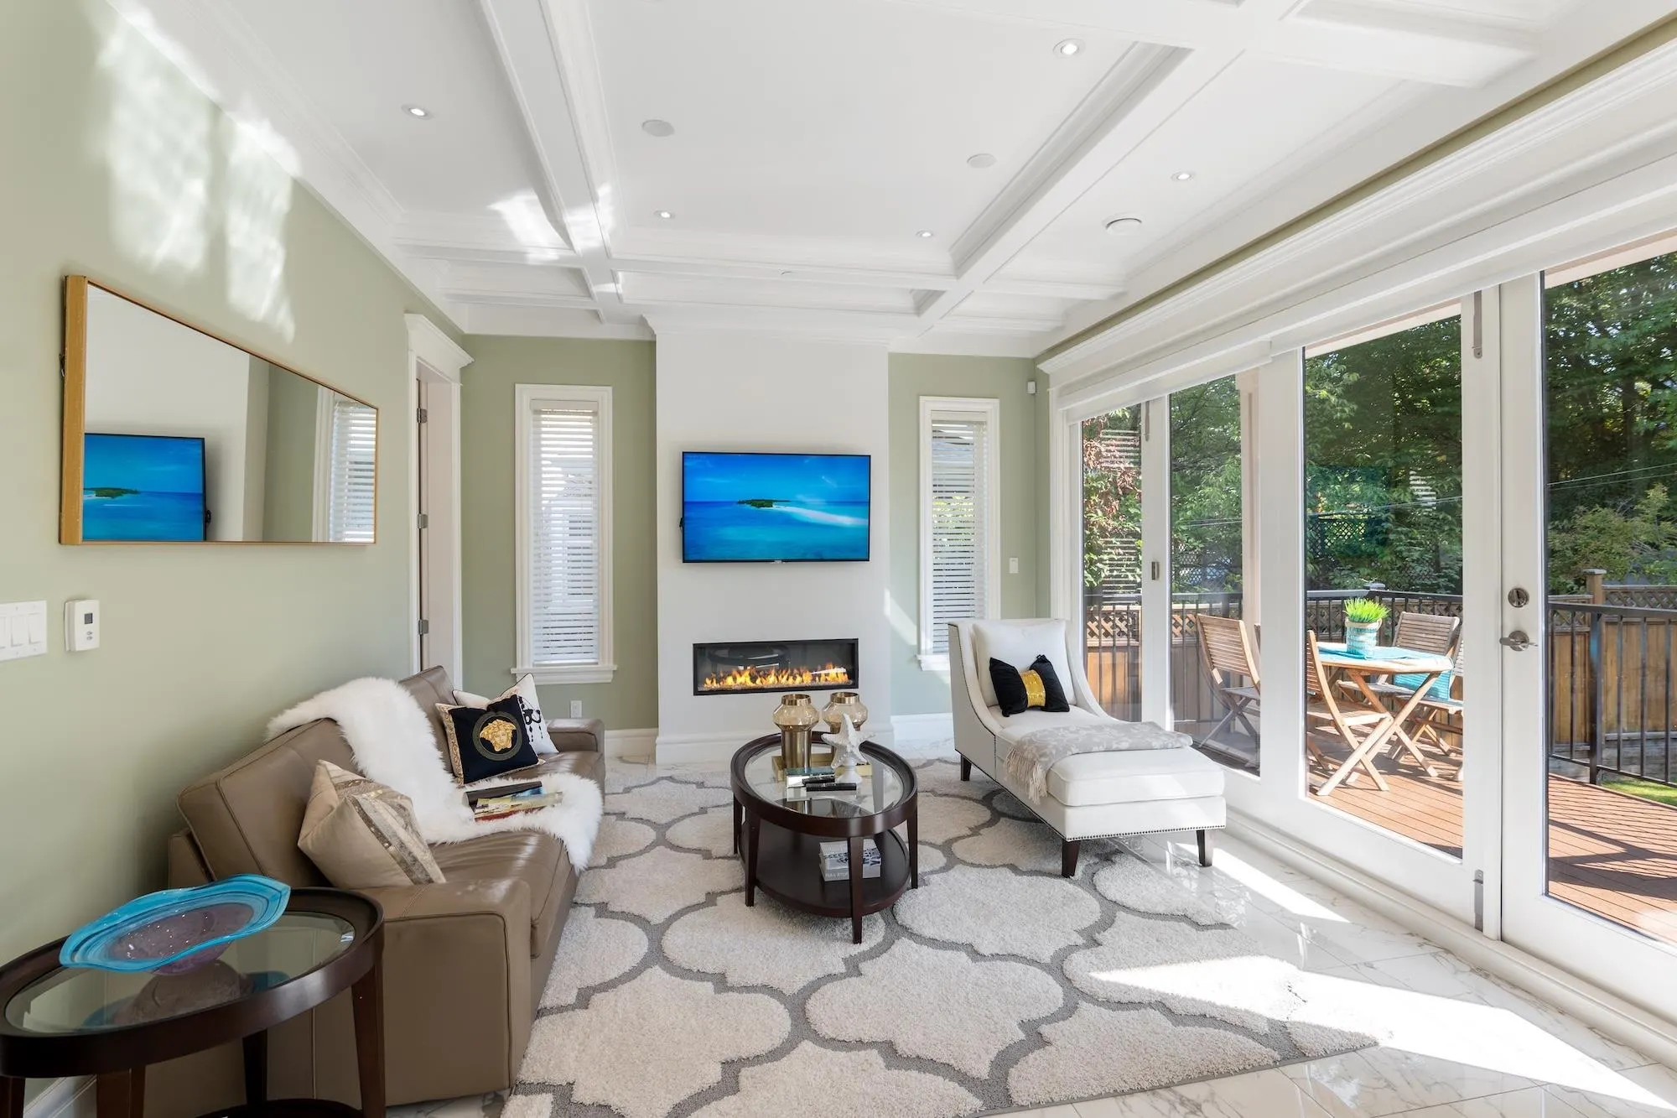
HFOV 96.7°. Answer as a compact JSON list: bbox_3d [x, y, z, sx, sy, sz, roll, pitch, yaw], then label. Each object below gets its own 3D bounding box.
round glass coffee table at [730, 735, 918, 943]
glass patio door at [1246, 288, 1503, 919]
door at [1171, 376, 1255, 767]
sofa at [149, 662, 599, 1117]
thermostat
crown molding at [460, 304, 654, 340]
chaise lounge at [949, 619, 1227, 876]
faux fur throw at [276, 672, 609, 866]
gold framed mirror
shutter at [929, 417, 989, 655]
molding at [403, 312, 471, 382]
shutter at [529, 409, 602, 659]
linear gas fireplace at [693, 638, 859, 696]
[{"bbox_3d":[-0.080,1.125,3.233,0.757,0.447,1.257,0,1,-12],"label":"round glass coffee table"},{"bbox_3d":[2.077,0.109,2.936,0.060,2.260,0.970,0,1,-12],"label":"glass patio door"},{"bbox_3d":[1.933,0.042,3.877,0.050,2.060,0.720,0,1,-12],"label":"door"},{"bbox_3d":[-1.529,0.981,3.022,0.920,0.780,2.420,0,1,-12],"label":"sofa"},{"bbox_3d":[-1.761,0.157,1.731,0.028,0.113,0.073,0,1,-12],"label":"thermostat"},{"bbox_3d":[-1.794,-1.519,4.785,1.200,0.180,0.090,0,1,-12],"label":"crown molding"},{"bbox_3d":[1.196,0.857,3.912,0.790,0.930,1.500,0,1,-10],"label":"chaise lounge"},{"bbox_3d":[-1.473,0.837,2.908,0.970,0.660,0.850,0,1,-12],"label":"faux fur throw"},{"bbox_3d":[-1.910,-0.350,2.509,0.050,0.615,1.650,0,1,-12],"label":"gold framed mirror"},{"bbox_3d":[0.894,-0.175,5.508,0.455,1.775,0.060,0,1,-12],"label":"shutter"},{"bbox_3d":[-2.262,-1.159,4.269,0.095,0.185,0.945,0,1,-12],"label":"molding"},{"bbox_3d":[-1.781,-0.175,4.855,0.430,1.720,0.060,0,1,-12],"label":"shutter"},{"bbox_3d":[-0.420,0.721,5.072,1.107,0.340,0.220,0,1,-12],"label":"linear gas fireplace"}]

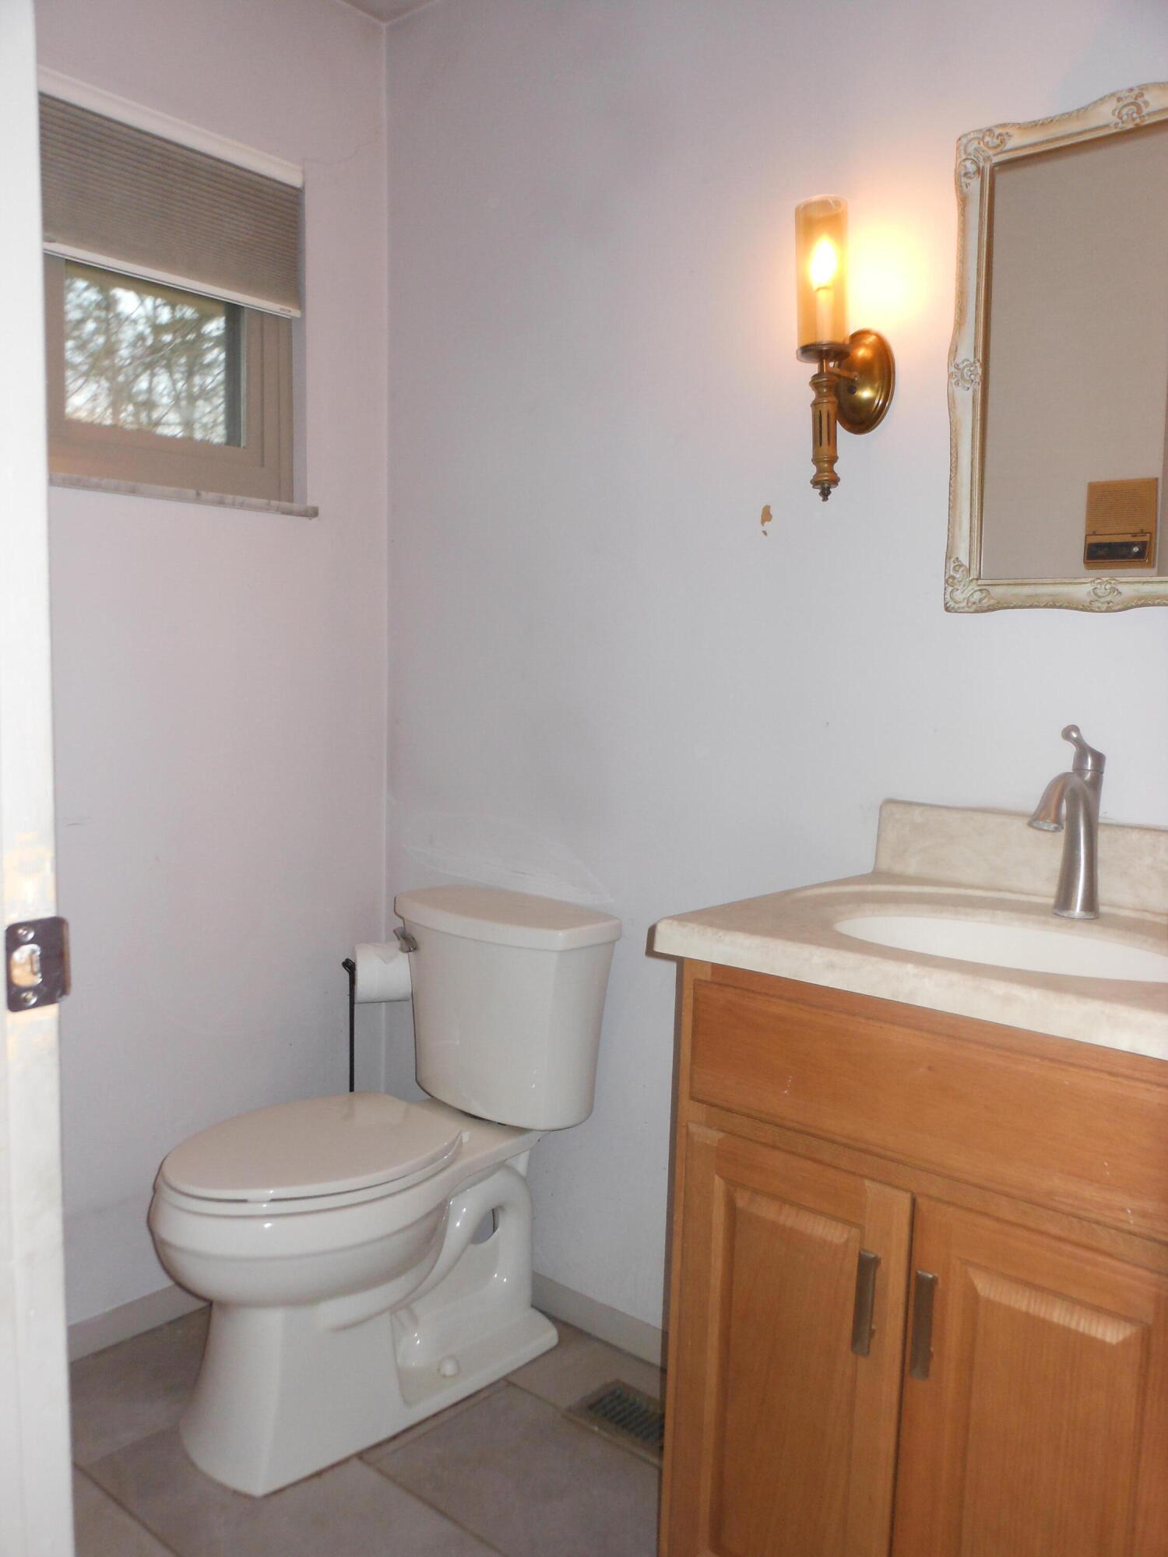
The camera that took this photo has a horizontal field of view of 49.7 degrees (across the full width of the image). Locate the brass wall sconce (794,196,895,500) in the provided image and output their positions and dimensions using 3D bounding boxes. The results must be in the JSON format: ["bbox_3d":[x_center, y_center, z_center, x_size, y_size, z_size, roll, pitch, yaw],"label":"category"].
[{"bbox_3d":[0.350,-0.581,1.743,0.096,0.392,0.156,6,7,42],"label":"brass wall sconce"}]

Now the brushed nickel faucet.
[{"bbox_3d":[0.572,0.054,1.487,0.057,0.235,0.172,6,7,42],"label":"brushed nickel faucet"}]

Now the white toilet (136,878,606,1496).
[{"bbox_3d":[-0.330,0.632,2.037,0.423,0.788,0.747,6,7,42],"label":"white toilet"}]

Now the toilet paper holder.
[{"bbox_3d":[-0.377,0.648,2.424,0.160,0.680,0.150,0,6,-13],"label":"toilet paper holder"}]

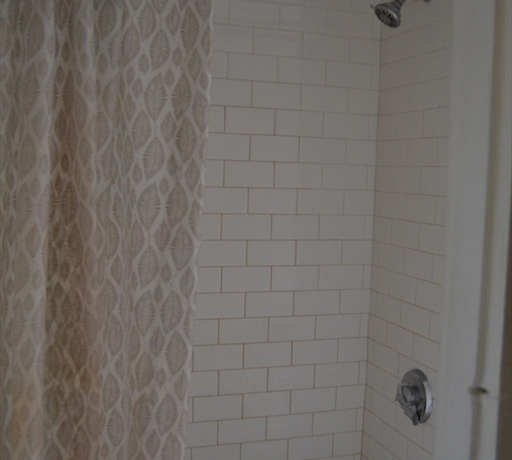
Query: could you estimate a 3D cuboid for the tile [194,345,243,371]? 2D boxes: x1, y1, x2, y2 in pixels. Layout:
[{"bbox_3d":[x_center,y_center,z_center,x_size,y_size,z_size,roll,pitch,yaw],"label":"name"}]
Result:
[{"bbox_3d":[-0.112,0.382,2.110,0.152,0.076,0.009,0,5,-18],"label":"tile"}]

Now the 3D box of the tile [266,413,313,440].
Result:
[{"bbox_3d":[0.102,0.606,2.181,0.153,0.076,0.009,0,5,-19],"label":"tile"}]

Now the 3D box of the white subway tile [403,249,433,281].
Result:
[{"bbox_3d":[0.454,0.094,1.966,0.009,0.076,0.153,0,5,-18],"label":"white subway tile"}]

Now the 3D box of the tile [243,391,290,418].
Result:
[{"bbox_3d":[0.034,0.538,2.174,0.152,0.076,0.009,0,5,-18],"label":"tile"}]

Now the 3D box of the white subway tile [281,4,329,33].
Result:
[{"bbox_3d":[0.142,-0.626,2.096,0.152,0.076,0.009,0,5,-18],"label":"white subway tile"}]

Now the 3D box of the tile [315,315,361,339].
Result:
[{"bbox_3d":[0.255,0.300,2.202,0.153,0.076,0.009,0,5,-19],"label":"tile"}]

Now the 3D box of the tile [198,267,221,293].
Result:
[{"bbox_3d":[-0.176,0.148,2.068,0.152,0.076,0.009,0,5,-18],"label":"tile"}]

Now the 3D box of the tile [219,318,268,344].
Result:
[{"bbox_3d":[-0.037,0.304,2.128,0.152,0.076,0.009,0,5,-18],"label":"tile"}]

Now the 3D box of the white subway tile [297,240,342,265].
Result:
[{"bbox_3d":[0.195,0.071,2.177,0.154,0.076,0.008,0,5,-19],"label":"white subway tile"}]

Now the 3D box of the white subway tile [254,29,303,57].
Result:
[{"bbox_3d":[0.066,-0.551,2.082,0.152,0.076,0.009,0,5,-18],"label":"white subway tile"}]

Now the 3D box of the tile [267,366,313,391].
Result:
[{"bbox_3d":[0.106,0.454,2.167,0.153,0.076,0.009,0,5,-19],"label":"tile"}]

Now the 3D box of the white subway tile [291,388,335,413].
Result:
[{"bbox_3d":[0.182,0.537,2.220,0.152,0.076,0.009,0,5,-18],"label":"white subway tile"}]

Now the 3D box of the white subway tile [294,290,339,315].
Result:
[{"bbox_3d":[0.191,0.228,2.196,0.152,0.076,0.009,0,5,-18],"label":"white subway tile"}]

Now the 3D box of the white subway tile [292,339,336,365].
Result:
[{"bbox_3d":[0.183,0.382,2.202,0.154,0.076,0.008,0,5,-19],"label":"white subway tile"}]

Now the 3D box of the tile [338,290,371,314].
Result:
[{"bbox_3d":[0.313,0.227,2.231,0.104,0.076,0.008,0,5,-19],"label":"tile"}]

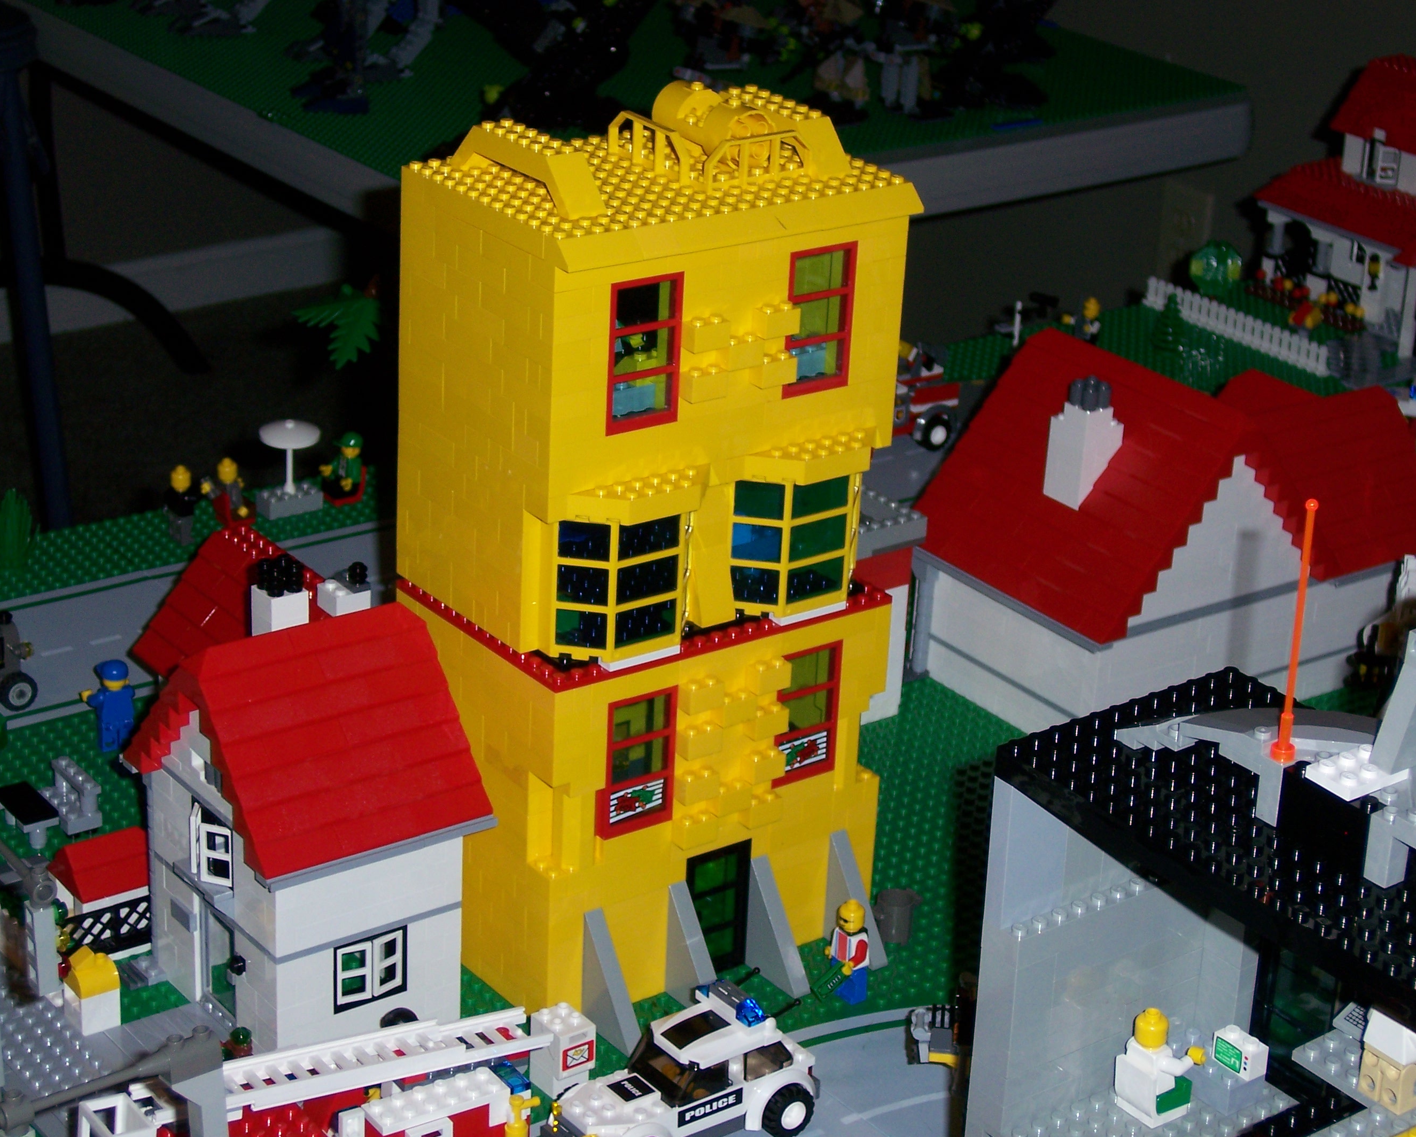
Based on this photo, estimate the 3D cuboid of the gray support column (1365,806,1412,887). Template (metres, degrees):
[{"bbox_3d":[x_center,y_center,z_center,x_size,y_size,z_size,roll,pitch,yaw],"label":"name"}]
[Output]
[{"bbox_3d":[0.183,0.075,0.825,0.008,0.021,0.008,-16,30,-33],"label":"gray support column"}]

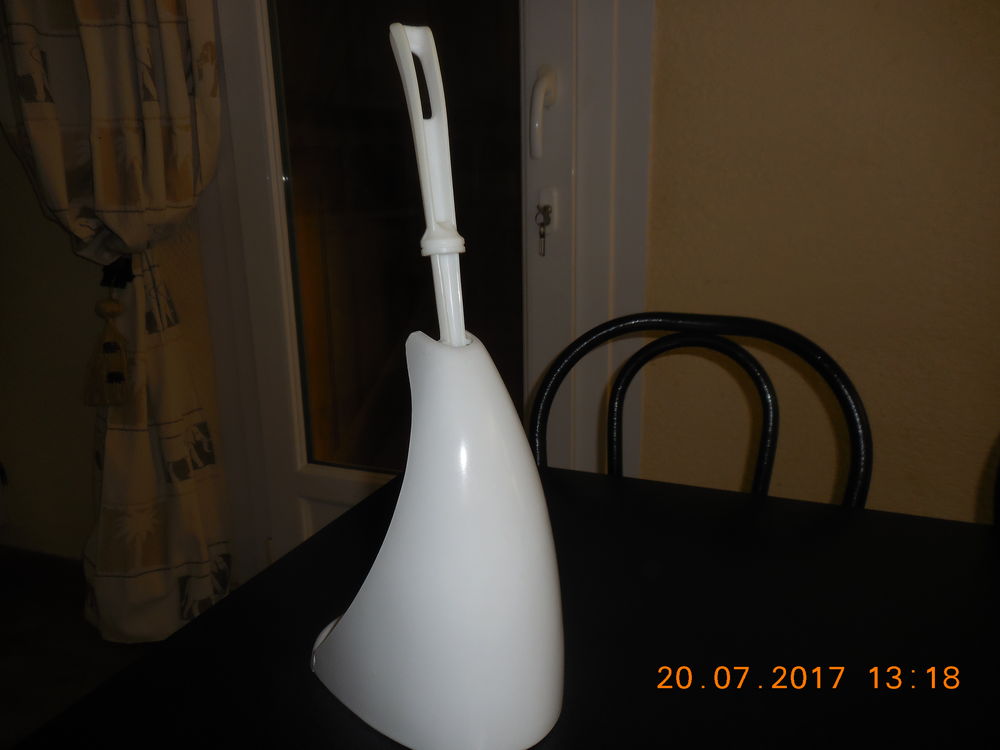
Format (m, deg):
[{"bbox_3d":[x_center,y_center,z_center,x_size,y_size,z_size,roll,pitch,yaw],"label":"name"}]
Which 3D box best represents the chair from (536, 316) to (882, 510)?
[{"bbox_3d":[0.161,0.404,0.792,0.425,0.880,0.500,5,15,22],"label":"chair"}]

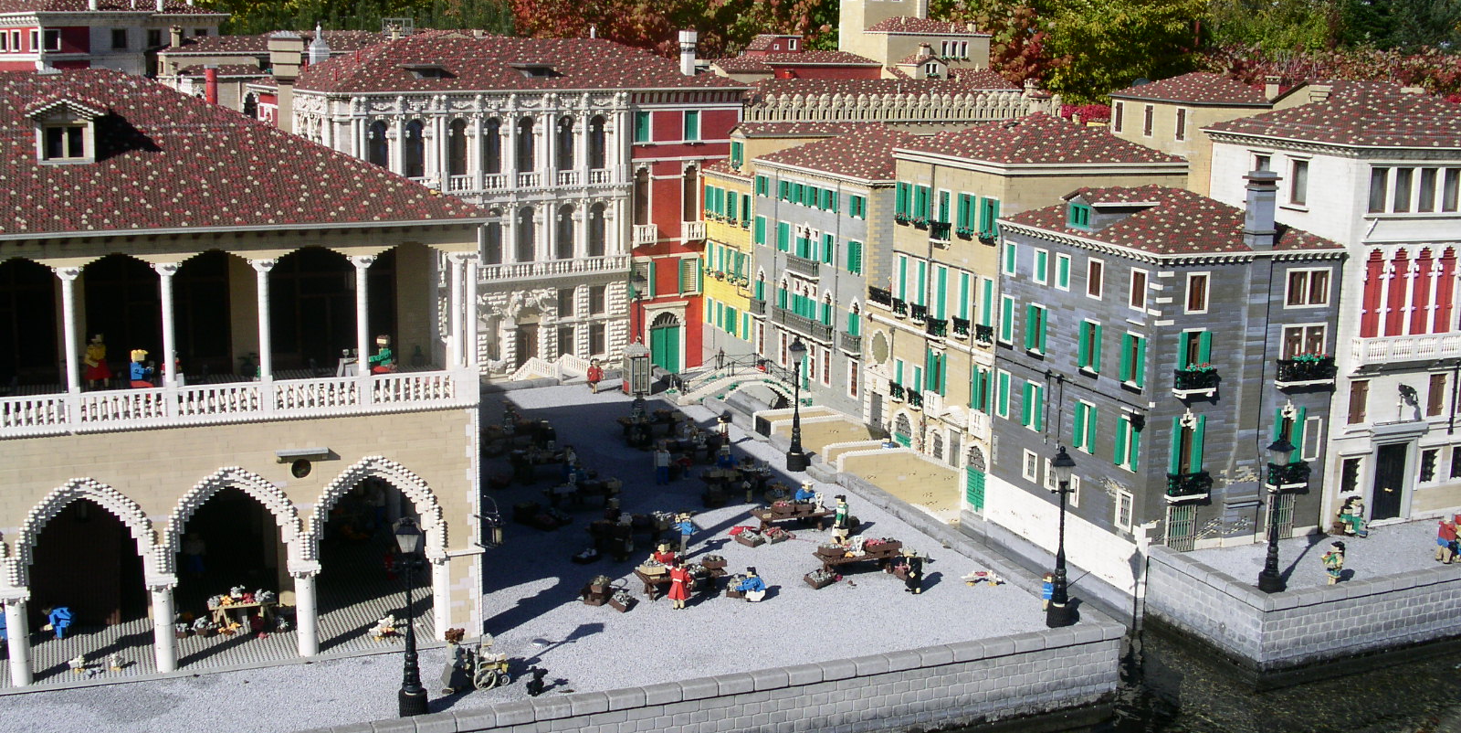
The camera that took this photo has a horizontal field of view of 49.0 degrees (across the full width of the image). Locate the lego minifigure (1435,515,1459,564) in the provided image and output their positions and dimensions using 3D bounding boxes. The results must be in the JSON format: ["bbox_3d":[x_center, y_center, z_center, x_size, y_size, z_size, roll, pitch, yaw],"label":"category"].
[{"bbox_3d":[1.447,0.350,3.234,0.031,0.090,0.033,-3,11,-20],"label":"lego minifigure"}]

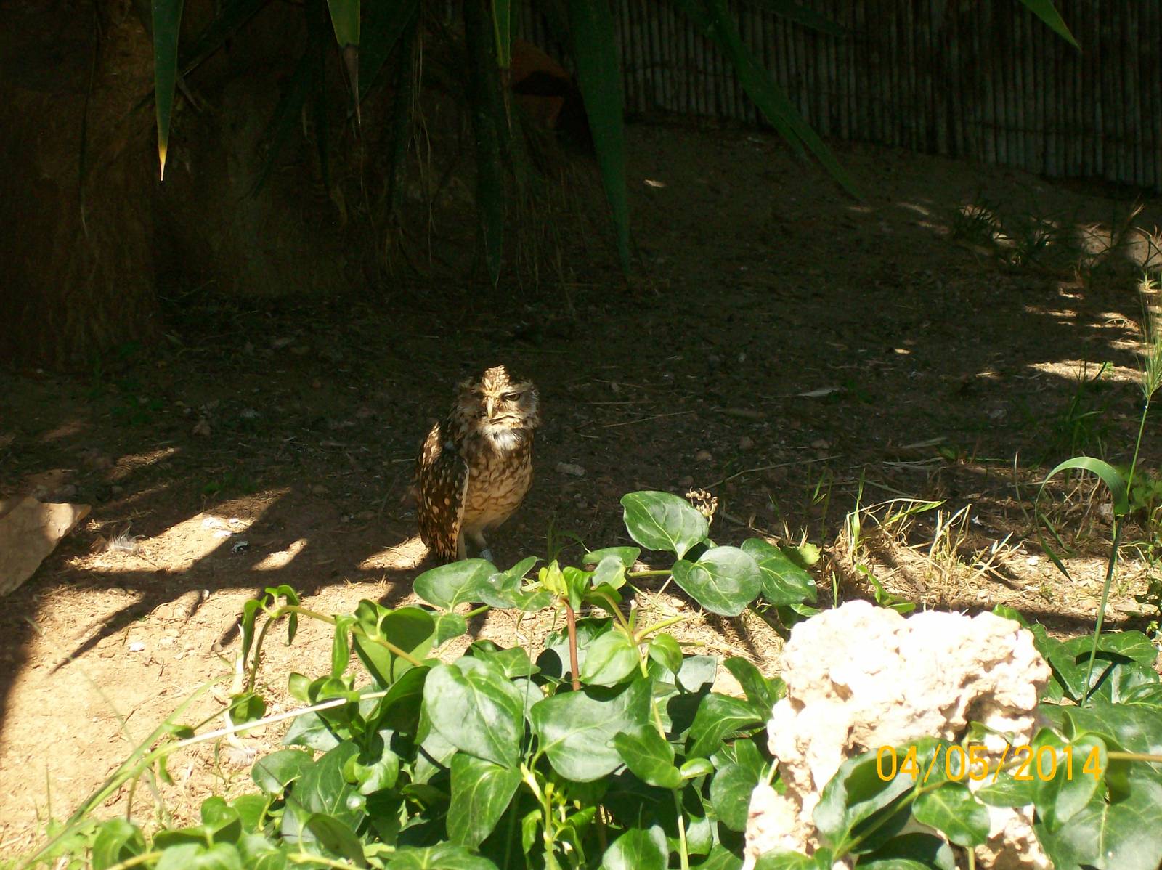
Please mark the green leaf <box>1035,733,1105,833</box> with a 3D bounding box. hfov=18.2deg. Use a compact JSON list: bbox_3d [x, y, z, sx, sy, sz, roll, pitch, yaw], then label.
[{"bbox_3d":[0.398,0.283,2.950,0.054,0.081,0.028,14,-18,1],"label":"green leaf"}]

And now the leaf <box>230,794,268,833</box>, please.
[{"bbox_3d":[-0.275,0.314,3.000,0.030,0.015,0.034,-29,62,-25],"label":"leaf"}]

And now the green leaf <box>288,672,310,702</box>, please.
[{"bbox_3d":[-0.247,0.221,3.170,0.020,0.011,0.027,-26,63,-7],"label":"green leaf"}]

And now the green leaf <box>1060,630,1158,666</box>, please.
[{"bbox_3d":[0.488,0.197,3.350,0.086,0.022,0.055,3,31,2],"label":"green leaf"}]

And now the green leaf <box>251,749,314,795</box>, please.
[{"bbox_3d":[-0.273,0.310,3.330,0.052,0.015,0.058,21,48,29],"label":"green leaf"}]

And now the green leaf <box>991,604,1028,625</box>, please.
[{"bbox_3d":[0.429,0.186,3.640,0.045,0.015,0.050,15,34,1],"label":"green leaf"}]

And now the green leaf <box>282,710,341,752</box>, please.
[{"bbox_3d":[-0.241,0.265,3.250,0.054,0.018,0.044,-30,47,-27],"label":"green leaf"}]

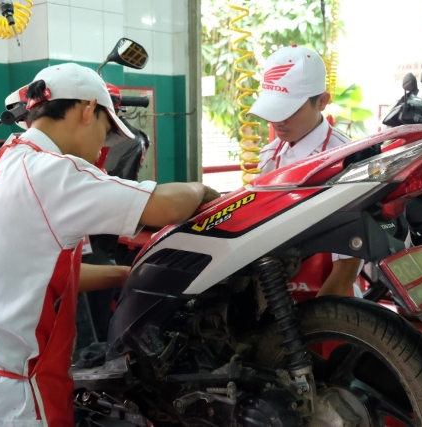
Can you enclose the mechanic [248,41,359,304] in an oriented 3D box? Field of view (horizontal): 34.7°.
[{"bbox_3d":[0.271,0.305,2.091,0.520,1.600,0.560,4,8,33],"label":"mechanic"}]

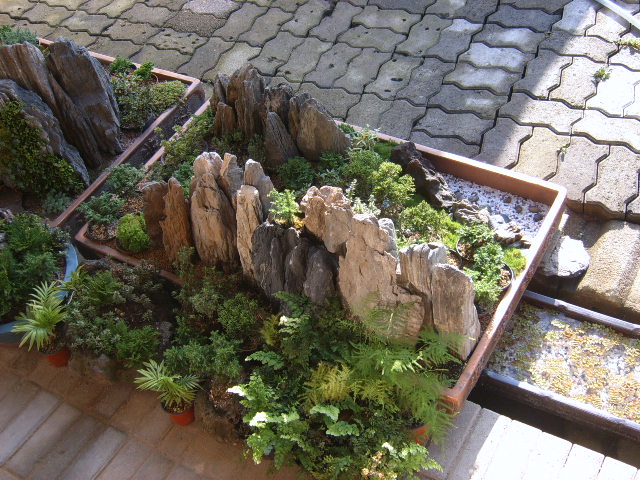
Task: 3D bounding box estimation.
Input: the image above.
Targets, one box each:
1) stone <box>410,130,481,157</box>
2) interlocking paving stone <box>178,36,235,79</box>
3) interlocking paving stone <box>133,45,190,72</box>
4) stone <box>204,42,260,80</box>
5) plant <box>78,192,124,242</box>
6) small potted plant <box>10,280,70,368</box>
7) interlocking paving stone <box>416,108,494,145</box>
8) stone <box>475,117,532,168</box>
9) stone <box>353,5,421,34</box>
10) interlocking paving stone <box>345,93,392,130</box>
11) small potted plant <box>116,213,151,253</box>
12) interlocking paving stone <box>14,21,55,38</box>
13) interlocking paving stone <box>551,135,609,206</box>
[{"bbox_3d":[0.347,-0.239,2.415,0.236,0.063,0.132,17,55,26],"label":"stone"},{"bbox_3d":[-0.396,-0.622,2.963,0.131,0.060,0.238,17,54,27],"label":"interlocking paving stone"},{"bbox_3d":[-0.567,-0.636,3.018,0.238,0.060,0.131,17,54,27],"label":"interlocking paving stone"},{"bbox_3d":[-0.293,-0.580,2.866,0.132,0.063,0.236,17,55,26],"label":"stone"},{"bbox_3d":[-0.604,-0.054,2.320,0.118,0.140,0.105,-29,49,-12],"label":"plant"},{"bbox_3d":[-0.692,0.218,2.074,0.170,0.222,0.162,-36,50,-19],"label":"small potted plant"},{"bbox_3d":[0.403,-0.320,2.492,0.238,0.060,0.131,17,54,27],"label":"interlocking paving stone"},{"bbox_3d":[0.517,-0.241,2.392,0.131,0.060,0.238,17,54,27],"label":"stone"},{"bbox_3d":[0.238,-0.750,2.925,0.238,0.060,0.131,17,54,27],"label":"stone"},{"bbox_3d":[0.137,-0.353,2.587,0.131,0.060,0.238,17,54,27],"label":"interlocking paving stone"},{"bbox_3d":[-0.508,-0.004,2.263,0.094,0.128,0.094,-27,49,-11],"label":"small potted plant"},{"bbox_3d":[-1.133,-0.787,3.248,0.236,0.063,0.132,17,55,26],"label":"interlocking paving stone"},{"bbox_3d":[0.702,-0.173,2.272,0.132,0.063,0.236,17,55,26],"label":"interlocking paving stone"}]

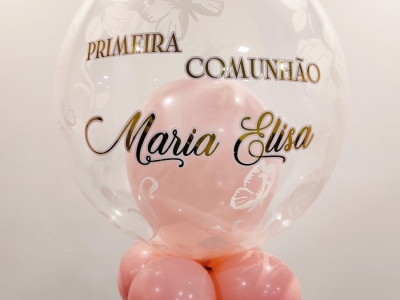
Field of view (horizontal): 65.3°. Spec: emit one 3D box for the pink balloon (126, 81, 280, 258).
[{"bbox_3d":[0.006,0.036,0.550,0.262,0.305,0.262,0,2,0],"label":"pink balloon"}]

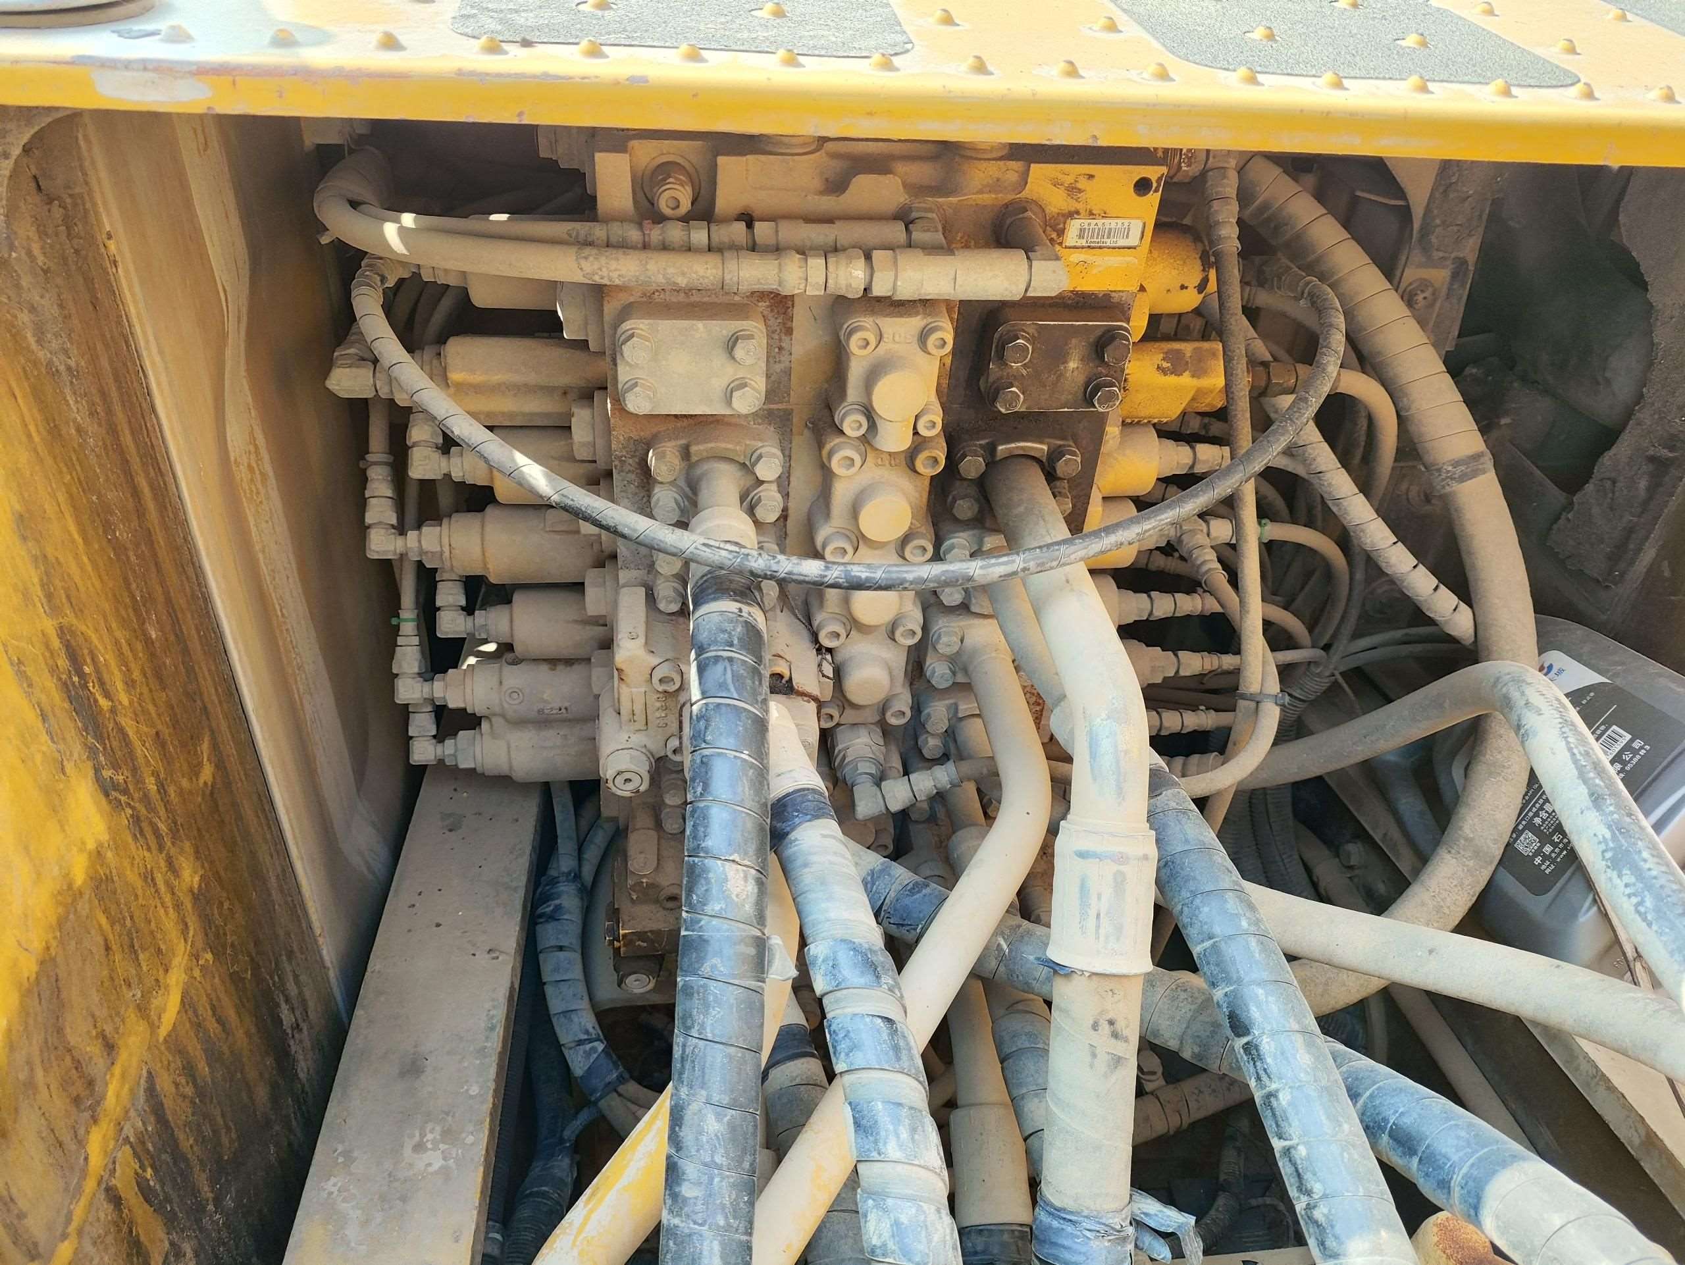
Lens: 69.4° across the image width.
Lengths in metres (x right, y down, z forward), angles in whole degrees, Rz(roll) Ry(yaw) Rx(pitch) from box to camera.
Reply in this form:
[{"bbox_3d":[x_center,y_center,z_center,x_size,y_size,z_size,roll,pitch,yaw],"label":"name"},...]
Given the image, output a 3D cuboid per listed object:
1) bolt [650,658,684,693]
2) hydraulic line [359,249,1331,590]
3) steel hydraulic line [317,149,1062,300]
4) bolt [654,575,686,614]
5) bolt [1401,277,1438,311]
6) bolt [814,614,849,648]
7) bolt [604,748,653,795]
[{"bbox_3d":[-0.099,0.024,0.685,0.017,0.017,0.011,-2,38,-7],"label":"bolt"},{"bbox_3d":[0.028,-0.118,0.656,0.552,0.046,0.189,-4,80,-13],"label":"hydraulic line"},{"bbox_3d":[-0.079,-0.204,0.595,0.356,0.037,0.153,-2,38,-7],"label":"steel hydraulic line"},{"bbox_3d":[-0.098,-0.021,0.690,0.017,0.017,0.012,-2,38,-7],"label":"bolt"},{"bbox_3d":[0.369,-0.216,0.779,0.020,0.020,0.010,-2,38,-7],"label":"bolt"},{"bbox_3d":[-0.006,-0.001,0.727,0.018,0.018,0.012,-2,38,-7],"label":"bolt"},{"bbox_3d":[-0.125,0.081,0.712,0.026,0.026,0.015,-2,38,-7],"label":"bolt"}]

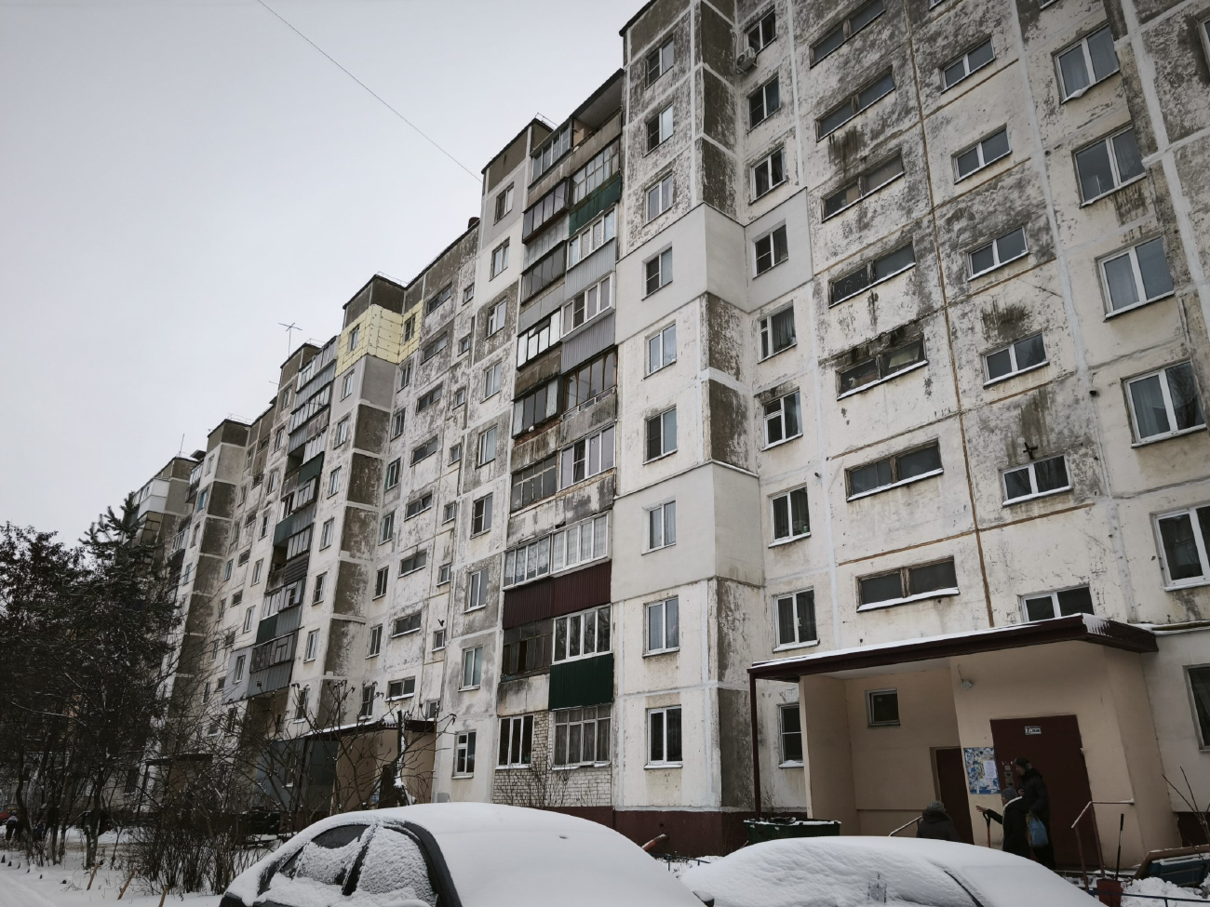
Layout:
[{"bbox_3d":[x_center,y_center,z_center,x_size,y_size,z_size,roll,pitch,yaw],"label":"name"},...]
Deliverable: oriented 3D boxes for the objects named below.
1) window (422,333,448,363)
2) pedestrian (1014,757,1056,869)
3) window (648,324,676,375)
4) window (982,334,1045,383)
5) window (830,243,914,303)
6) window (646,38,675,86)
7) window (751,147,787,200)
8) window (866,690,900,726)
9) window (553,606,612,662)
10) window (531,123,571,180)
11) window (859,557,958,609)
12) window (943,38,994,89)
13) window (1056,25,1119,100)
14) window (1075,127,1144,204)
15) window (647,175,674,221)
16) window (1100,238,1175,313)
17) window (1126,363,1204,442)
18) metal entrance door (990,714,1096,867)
[{"bbox_3d":[-8.957,-5.527,42.267,0.200,0.856,2.523,17,-26,-37],"label":"window"},{"bbox_3d":[7.048,5.863,13.115,0.500,1.670,0.520,-11,-25,30],"label":"pedestrian"},{"bbox_3d":[1.717,-3.179,24.528,0.150,1.340,1.280,17,-26,-35],"label":"window"},{"bbox_3d":[8.951,-2.083,17.542,0.150,0.700,1.300,18,-27,-36],"label":"window"},{"bbox_3d":[7.395,-5.025,22.469,0.150,0.750,2.570,17,-25,-38],"label":"window"},{"bbox_3d":[1.942,-13.894,28.475,0.150,1.360,1.270,18,-27,-36],"label":"window"},{"bbox_3d":[5.396,-9.185,26.515,0.180,1.391,1.462,17,-25,-36],"label":"window"},{"bbox_3d":[6.518,5.968,18.865,0.200,0.816,0.826,17,-26,-37],"label":"window"},{"bbox_3d":[-0.691,5.389,23.998,0.150,1.360,2.750,18,-27,-36],"label":"window"},{"bbox_3d":[-2.246,-12.513,33.472,0.200,1.428,2.754,17,-26,-37],"label":"window"},{"bbox_3d":[7.258,3.184,19.403,0.180,0.876,2.656,17,-25,-36],"label":"window"},{"bbox_3d":[9.624,-10.288,21.309,0.180,0.765,1.440,17,-25,-36],"label":"window"},{"bbox_3d":[11.425,-9.273,19.099,0.150,1.370,1.230,17,-25,-38],"label":"window"},{"bbox_3d":[11.181,-6.439,17.744,0.200,1.483,1.387,17,-26,-37],"label":"window"},{"bbox_3d":[1.816,-8.380,26.396,0.150,1.360,1.270,18,-27,-36],"label":"window"},{"bbox_3d":[11.134,-3.709,16.835,0.180,1.386,1.333,17,-25,-36],"label":"window"},{"bbox_3d":[11.244,-1.015,16.194,0.150,1.370,1.230,17,-25,-38],"label":"window"},{"bbox_3d":[7.760,5.993,14.347,0.120,2.350,1.550,17,-26,-35],"label":"metal entrance door"}]

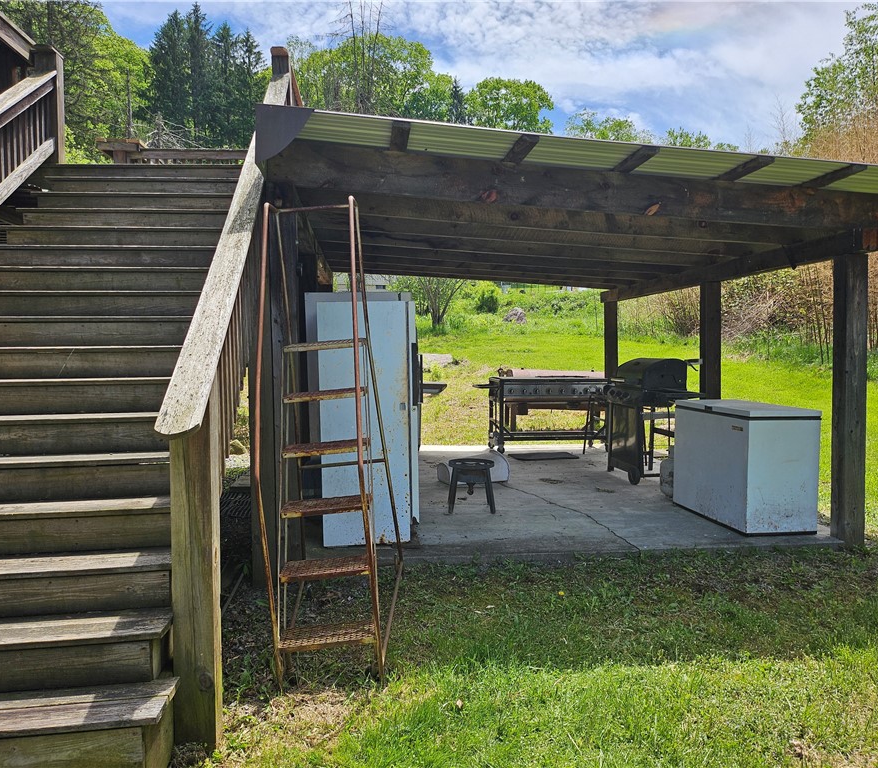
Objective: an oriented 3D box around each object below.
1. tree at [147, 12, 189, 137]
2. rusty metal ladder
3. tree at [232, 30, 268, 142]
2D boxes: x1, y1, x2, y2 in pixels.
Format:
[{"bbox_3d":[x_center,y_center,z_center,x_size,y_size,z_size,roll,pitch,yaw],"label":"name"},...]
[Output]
[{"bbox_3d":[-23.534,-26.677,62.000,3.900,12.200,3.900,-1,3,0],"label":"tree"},{"bbox_3d":[-0.562,0.154,3.502,0.561,2.173,1.204,-4,5,-2],"label":"rusty metal ladder"},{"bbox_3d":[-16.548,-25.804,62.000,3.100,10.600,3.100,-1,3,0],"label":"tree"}]

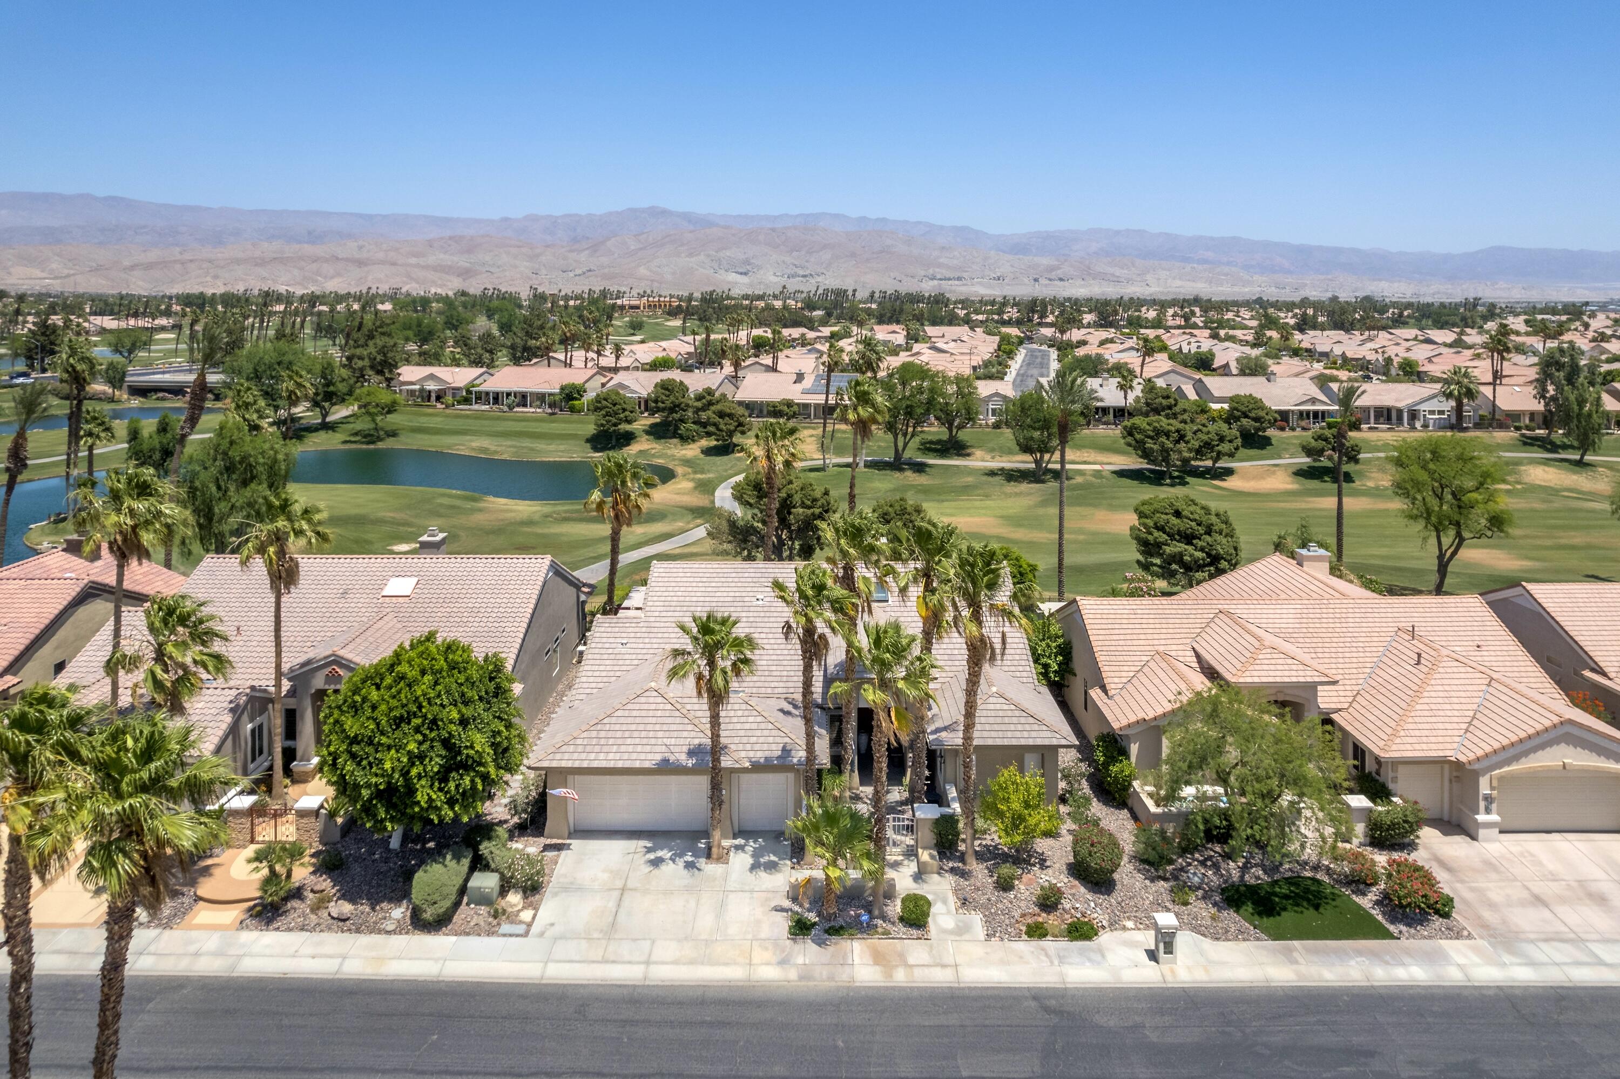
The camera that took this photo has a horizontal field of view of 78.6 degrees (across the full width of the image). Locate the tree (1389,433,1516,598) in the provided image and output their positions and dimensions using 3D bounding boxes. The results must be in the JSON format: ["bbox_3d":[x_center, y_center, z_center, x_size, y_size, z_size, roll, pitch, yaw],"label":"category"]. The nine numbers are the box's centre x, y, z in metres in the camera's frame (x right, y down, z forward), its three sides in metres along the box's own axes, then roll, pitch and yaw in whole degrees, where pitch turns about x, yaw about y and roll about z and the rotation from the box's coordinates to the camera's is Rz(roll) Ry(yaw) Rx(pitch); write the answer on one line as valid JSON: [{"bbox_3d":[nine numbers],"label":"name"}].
[{"bbox_3d":[41.074,-1.423,63.875,7.891,10.650,7.891,0,14,0],"label":"tree"}]

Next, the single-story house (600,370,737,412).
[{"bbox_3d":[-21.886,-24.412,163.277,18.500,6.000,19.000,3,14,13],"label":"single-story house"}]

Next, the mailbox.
[{"bbox_3d":[10.641,11.947,29.563,0.580,1.280,0.550,0,13,0],"label":"mailbox"}]

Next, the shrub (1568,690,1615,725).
[{"bbox_3d":[34.492,7.783,43.362,1.850,2.050,1.750,0,13,0],"label":"shrub"}]

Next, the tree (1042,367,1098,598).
[{"bbox_3d":[15.510,-2.991,60.559,3.491,15.035,3.491,0,14,0],"label":"tree"}]

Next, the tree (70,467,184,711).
[{"bbox_3d":[-23.222,4.296,33.655,3.680,13.670,3.680,0,14,0],"label":"tree"}]

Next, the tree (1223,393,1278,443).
[{"bbox_3d":[59.074,-16.263,132.693,7.296,6.440,7.296,0,14,0],"label":"tree"}]

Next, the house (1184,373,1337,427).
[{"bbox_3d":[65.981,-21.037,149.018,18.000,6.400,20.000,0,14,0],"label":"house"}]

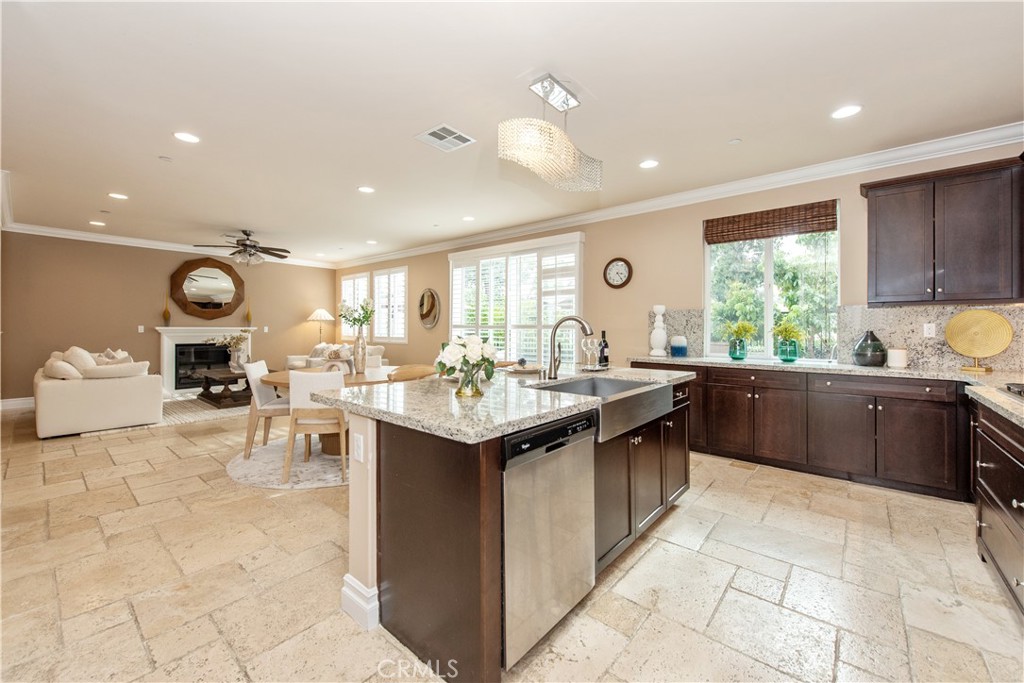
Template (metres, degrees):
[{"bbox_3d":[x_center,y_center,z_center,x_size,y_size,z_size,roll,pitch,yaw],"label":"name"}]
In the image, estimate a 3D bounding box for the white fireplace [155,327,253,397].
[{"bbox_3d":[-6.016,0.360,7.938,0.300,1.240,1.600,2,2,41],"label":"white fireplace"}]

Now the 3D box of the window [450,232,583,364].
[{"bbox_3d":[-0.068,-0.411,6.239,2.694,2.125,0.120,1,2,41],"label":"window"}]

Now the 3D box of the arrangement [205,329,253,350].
[{"bbox_3d":[-4.895,-0.032,6.897,0.450,0.380,0.720,2,2,41],"label":"arrangement"}]

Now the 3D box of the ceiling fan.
[{"bbox_3d":[-4.170,-1.479,6.267,1.340,0.540,1.340,-1,1,-34],"label":"ceiling fan"}]

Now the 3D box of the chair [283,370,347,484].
[{"bbox_3d":[-1.626,0.684,3.492,0.510,0.900,0.570,0,2,-5],"label":"chair"}]

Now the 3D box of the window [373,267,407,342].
[{"bbox_3d":[-2.632,-0.759,8.582,1.355,1.600,0.100,1,1,41],"label":"window"}]

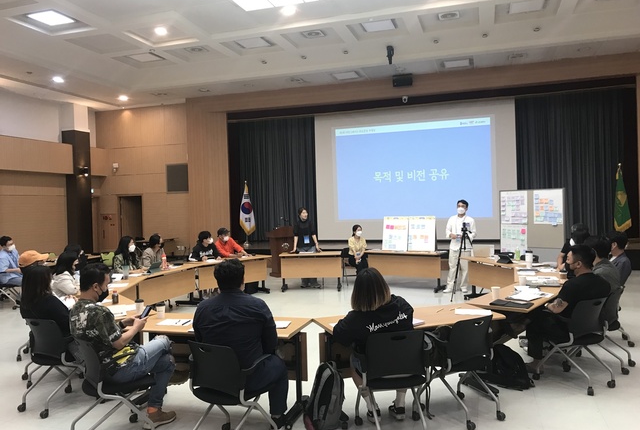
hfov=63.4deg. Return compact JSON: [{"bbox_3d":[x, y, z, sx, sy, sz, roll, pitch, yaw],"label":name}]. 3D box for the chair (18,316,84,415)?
[{"bbox_3d":[-2.310,1.292,4.577,0.520,0.790,0.570,-1,1,32],"label":"chair"}]

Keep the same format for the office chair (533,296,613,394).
[{"bbox_3d":[2.324,1.136,4.740,0.540,0.800,0.600,-2,1,-29],"label":"office chair"}]

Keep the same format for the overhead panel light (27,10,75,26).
[{"bbox_3d":[-5.099,-3.769,9.845,0.610,0.080,0.610,-1,1,17],"label":"overhead panel light"}]

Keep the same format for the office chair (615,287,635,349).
[{"bbox_3d":[3.283,1.087,5.990,0.580,0.800,0.560,-1,1,13],"label":"office chair"}]

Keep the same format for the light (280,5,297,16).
[{"bbox_3d":[-0.620,-4.043,10.171,0.240,0.090,0.240,-1,1,17],"label":"light"}]

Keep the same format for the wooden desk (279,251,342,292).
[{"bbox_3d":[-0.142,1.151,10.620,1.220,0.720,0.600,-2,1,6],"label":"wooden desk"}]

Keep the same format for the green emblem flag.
[{"bbox_3d":[7.422,-0.384,12.749,0.420,1.780,0.320,-1,1,27],"label":"green emblem flag"}]

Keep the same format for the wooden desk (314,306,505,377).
[{"bbox_3d":[0.746,1.227,4.391,1.500,0.720,0.620,-2,1,-18],"label":"wooden desk"}]

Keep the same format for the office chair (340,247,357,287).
[{"bbox_3d":[0.755,1.078,10.873,0.500,0.780,0.520,-2,1,-5],"label":"office chair"}]

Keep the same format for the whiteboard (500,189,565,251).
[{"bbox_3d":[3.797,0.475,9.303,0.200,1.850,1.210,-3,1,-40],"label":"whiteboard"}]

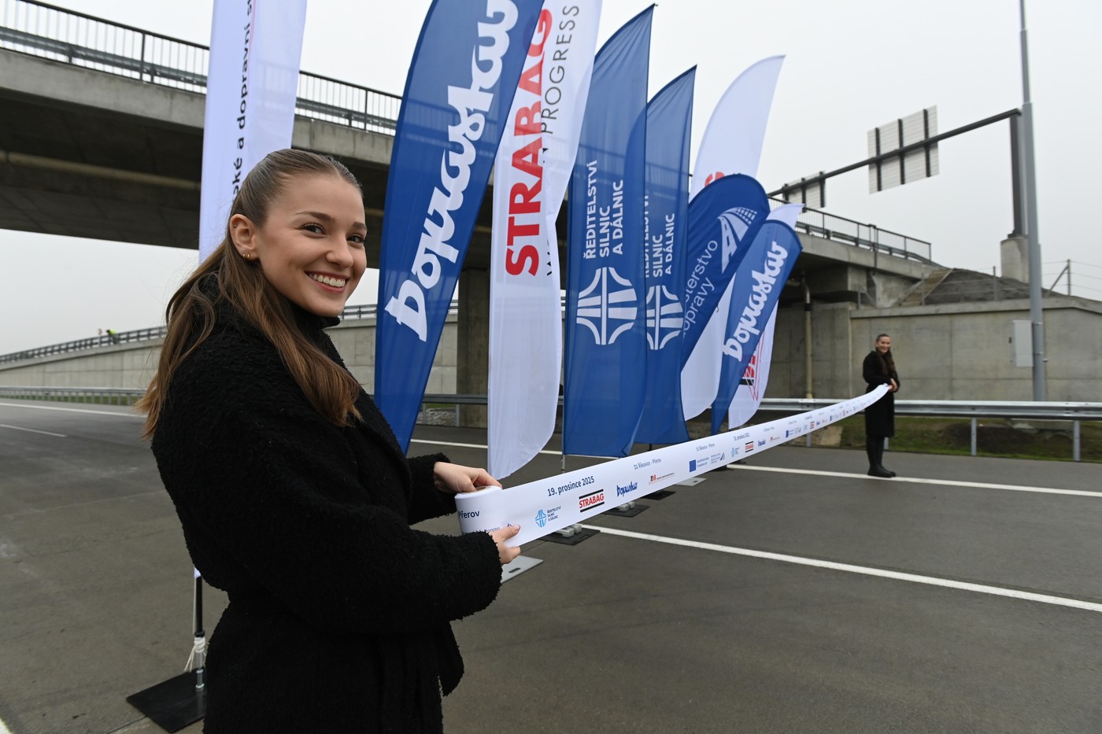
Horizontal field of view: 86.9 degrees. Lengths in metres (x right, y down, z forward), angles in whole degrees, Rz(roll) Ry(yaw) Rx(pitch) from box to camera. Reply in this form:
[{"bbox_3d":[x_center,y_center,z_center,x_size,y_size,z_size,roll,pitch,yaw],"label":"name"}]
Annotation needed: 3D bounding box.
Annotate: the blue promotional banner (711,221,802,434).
[{"bbox_3d":[2.621,-0.450,7.452,1.139,2.838,0.150,-2,-4,35],"label":"blue promotional banner"}]

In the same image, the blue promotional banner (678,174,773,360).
[{"bbox_3d":[1.660,-0.618,6.162,1.312,2.778,0.150,-2,-4,35],"label":"blue promotional banner"}]

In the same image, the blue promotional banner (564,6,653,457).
[{"bbox_3d":[0.479,-1.123,4.887,0.778,3.731,0.150,-1,-4,29],"label":"blue promotional banner"}]

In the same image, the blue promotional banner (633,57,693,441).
[{"bbox_3d":[1.047,-1.063,5.681,0.770,3.607,0.150,-2,-4,37],"label":"blue promotional banner"}]

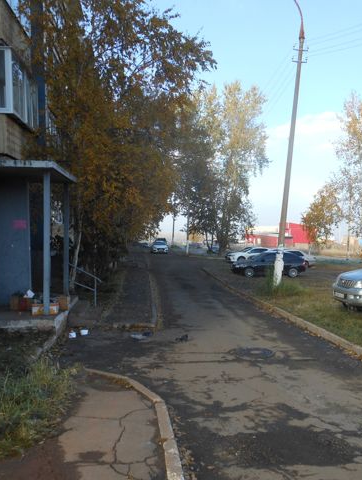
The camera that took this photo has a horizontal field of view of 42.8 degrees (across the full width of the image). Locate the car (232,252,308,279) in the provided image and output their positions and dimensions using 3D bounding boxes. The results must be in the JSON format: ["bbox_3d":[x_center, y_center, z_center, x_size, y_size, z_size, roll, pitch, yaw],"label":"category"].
[{"bbox_3d":[5.304,1.468,27.700,4.400,1.470,1.700,-1,2,-10],"label":"car"}]

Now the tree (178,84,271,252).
[{"bbox_3d":[4.518,-7.373,48.000,8.500,17.300,7.500,0,2,0],"label":"tree"}]

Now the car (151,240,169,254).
[{"bbox_3d":[-2.329,0.852,52.500,1.750,1.450,4.300,0,2,-1],"label":"car"}]

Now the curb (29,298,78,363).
[{"bbox_3d":[-2.420,1.660,9.150,0.220,0.300,4.700,-1,2,-5],"label":"curb"}]

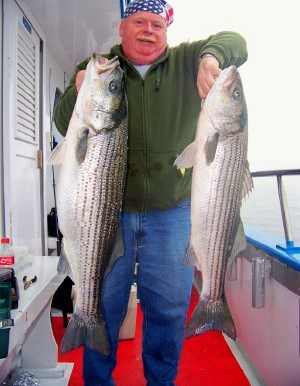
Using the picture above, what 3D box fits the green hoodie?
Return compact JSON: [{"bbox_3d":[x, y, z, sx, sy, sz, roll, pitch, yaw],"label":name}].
[{"bbox_3d":[0.000,-0.285,1.660,0.760,0.710,0.460,0,4,3],"label":"green hoodie"}]

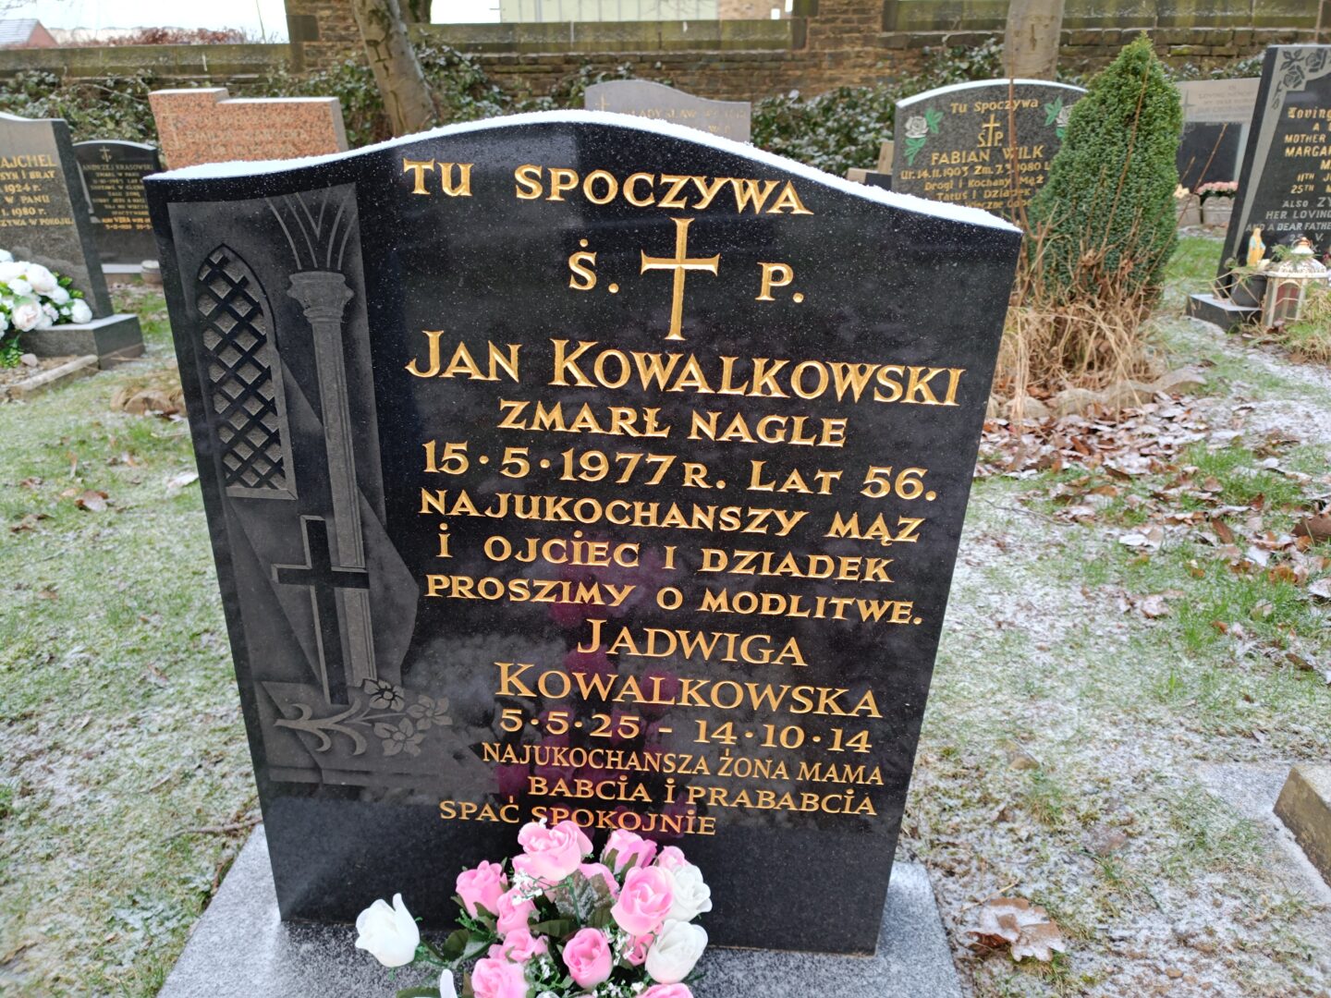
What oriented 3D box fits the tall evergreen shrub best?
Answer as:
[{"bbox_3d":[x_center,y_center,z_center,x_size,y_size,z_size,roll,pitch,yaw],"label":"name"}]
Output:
[{"bbox_3d":[1.607,-1.100,3.302,0.560,1.000,0.560,0,23,0],"label":"tall evergreen shrub"}]

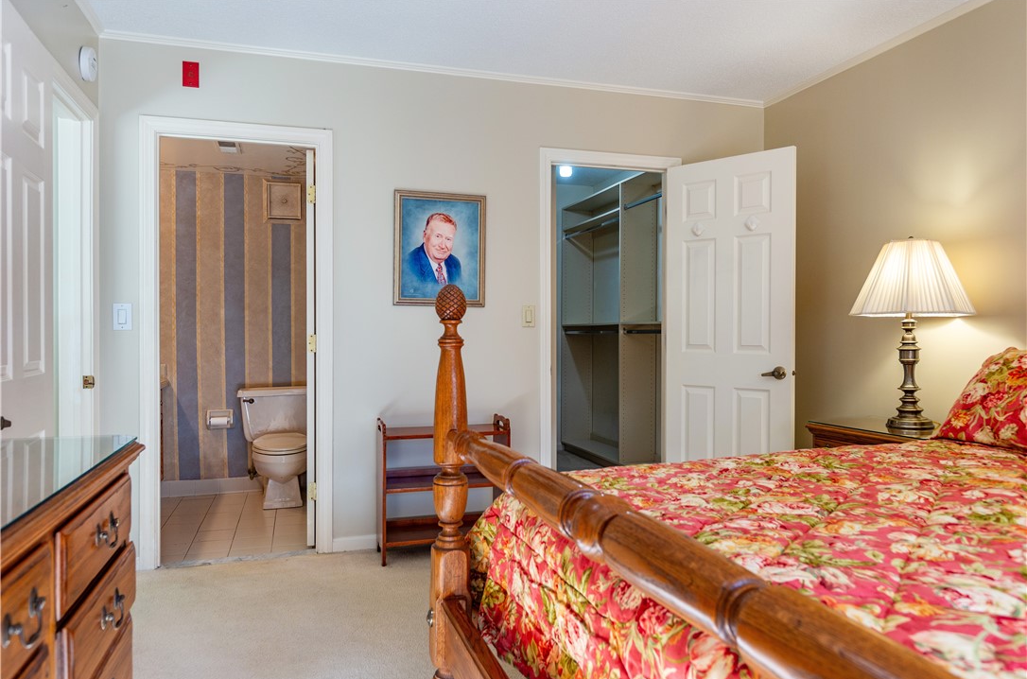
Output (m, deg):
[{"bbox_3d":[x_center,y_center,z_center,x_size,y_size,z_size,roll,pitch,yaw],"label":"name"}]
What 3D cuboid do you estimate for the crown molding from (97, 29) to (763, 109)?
[{"bbox_3d":[-0.185,-1.385,3.567,3.510,0.030,0.036,0,0,-16],"label":"crown molding"}]

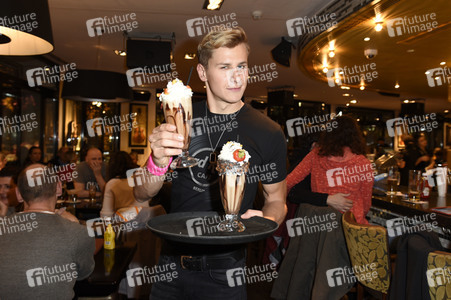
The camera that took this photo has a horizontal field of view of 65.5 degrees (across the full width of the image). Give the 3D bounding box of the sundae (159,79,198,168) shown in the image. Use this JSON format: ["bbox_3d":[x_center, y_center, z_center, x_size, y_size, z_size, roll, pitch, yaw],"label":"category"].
[{"bbox_3d":[-0.119,-0.077,0.940,0.093,0.238,0.093,-6,9,0],"label":"sundae"}]

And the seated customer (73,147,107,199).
[{"bbox_3d":[-1.380,0.620,3.670,0.520,1.270,0.780,0,1,-29],"label":"seated customer"}]

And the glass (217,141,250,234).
[{"bbox_3d":[0.021,0.098,0.975,0.094,0.243,0.094,1,1,0],"label":"glass"}]

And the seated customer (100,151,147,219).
[{"bbox_3d":[-0.930,0.640,3.250,0.480,1.240,0.750,0,1,-20],"label":"seated customer"}]

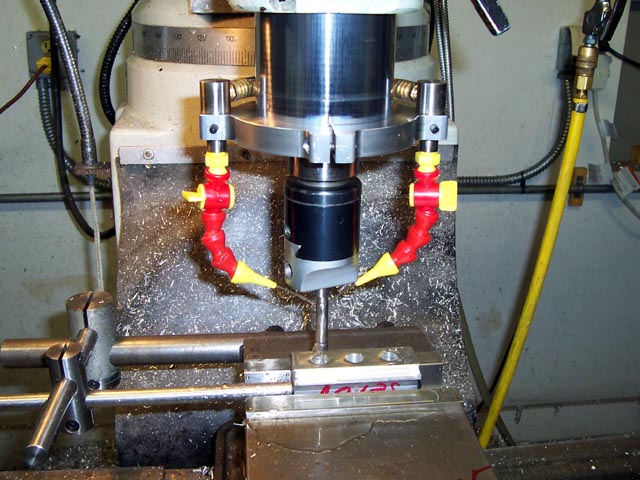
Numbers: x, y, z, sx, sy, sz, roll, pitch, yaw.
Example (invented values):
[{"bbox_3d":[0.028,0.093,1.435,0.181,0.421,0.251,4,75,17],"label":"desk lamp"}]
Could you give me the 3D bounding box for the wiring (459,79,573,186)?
[{"bbox_3d":[0.475,-0.264,1.680,0.288,0.262,0.055,-1,17,-5],"label":"wiring"}]

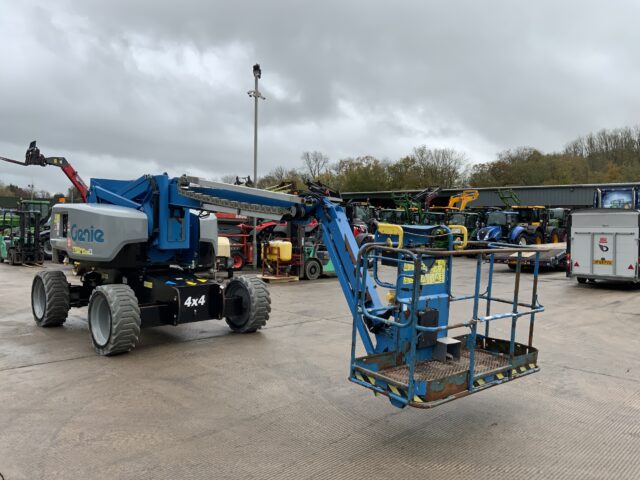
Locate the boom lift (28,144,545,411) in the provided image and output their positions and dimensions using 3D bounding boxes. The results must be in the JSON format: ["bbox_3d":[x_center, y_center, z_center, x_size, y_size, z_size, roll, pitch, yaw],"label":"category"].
[{"bbox_3d":[-1.250,0.230,7.150,7.500,2.450,2.620,2,2,45],"label":"boom lift"}]

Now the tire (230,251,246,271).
[{"bbox_3d":[-2.979,0.749,19.600,0.730,0.730,0.250,0,2,-18],"label":"tire"}]

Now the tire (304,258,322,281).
[{"bbox_3d":[-0.198,0.909,16.300,0.610,0.610,0.200,0,2,-30],"label":"tire"}]

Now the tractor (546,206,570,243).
[{"bbox_3d":[16.820,-0.699,37.500,2.350,2.850,4.500,2,2,45],"label":"tractor"}]

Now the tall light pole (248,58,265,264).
[{"bbox_3d":[-2.340,-2.688,19.901,0.600,7.580,0.500,1,1,6],"label":"tall light pole"}]

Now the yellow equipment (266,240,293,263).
[{"bbox_3d":[-1.238,0.334,16.000,0.860,0.620,0.680,1,1,6],"label":"yellow equipment"}]

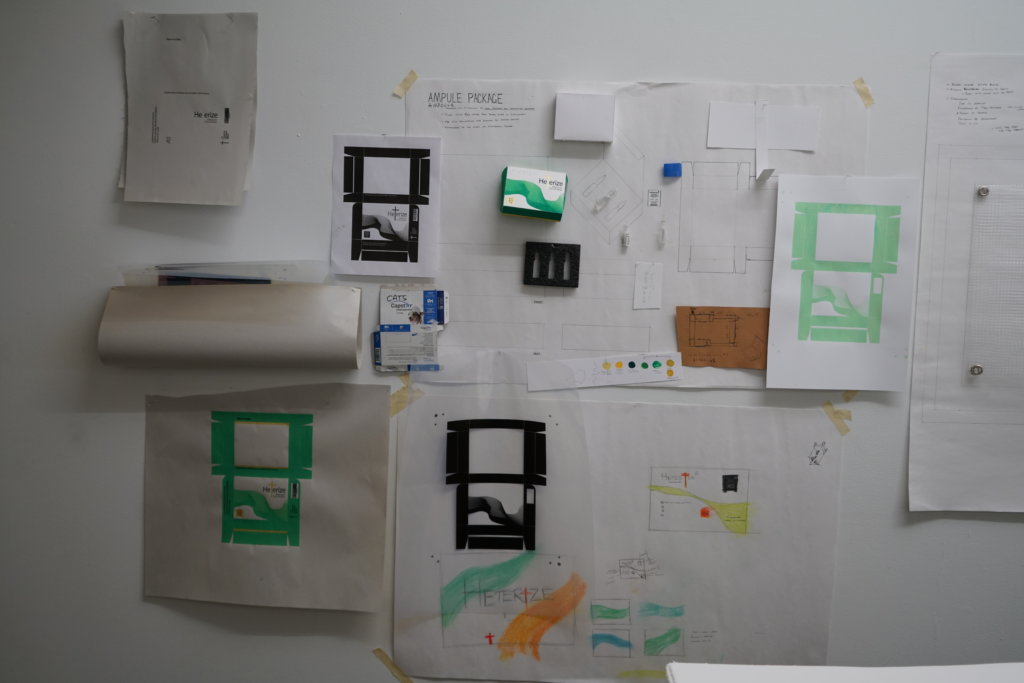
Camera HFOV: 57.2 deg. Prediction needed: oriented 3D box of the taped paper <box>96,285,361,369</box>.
[{"bbox_3d":[-0.565,-0.029,1.891,0.519,0.158,0.085,1,6,2],"label":"taped paper"}]

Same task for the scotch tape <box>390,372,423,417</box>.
[{"bbox_3d":[-0.217,0.109,1.933,0.073,0.089,0.007,2,6,2],"label":"scotch tape"}]

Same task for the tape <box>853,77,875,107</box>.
[{"bbox_3d":[0.691,-0.488,1.844,0.019,0.057,0.005,-25,5,4],"label":"tape"}]

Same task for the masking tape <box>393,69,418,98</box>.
[{"bbox_3d":[-0.212,-0.513,1.870,0.019,0.061,0.005,34,6,-2],"label":"masking tape"}]

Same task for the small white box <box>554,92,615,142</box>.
[{"bbox_3d":[0.144,-0.441,1.857,0.114,0.088,0.024,2,6,2],"label":"small white box"}]

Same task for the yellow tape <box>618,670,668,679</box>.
[{"bbox_3d":[0.282,0.702,1.979,0.111,0.017,0.005,1,6,2],"label":"yellow tape"}]

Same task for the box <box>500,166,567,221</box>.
[{"bbox_3d":[0.045,-0.291,1.852,0.117,0.091,0.026,8,-21,-2],"label":"box"}]

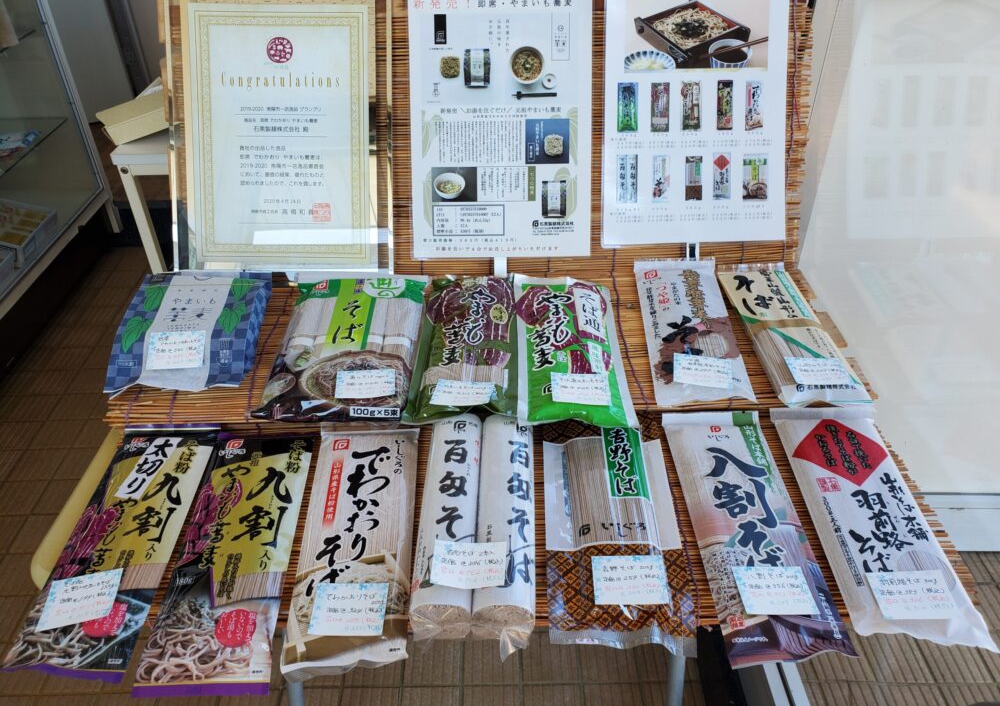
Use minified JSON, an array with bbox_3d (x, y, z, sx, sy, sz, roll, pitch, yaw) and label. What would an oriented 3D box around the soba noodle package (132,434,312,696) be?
[{"bbox_3d":[-0.210,0.155,0.606,0.092,0.025,0.256,-3,37,-3],"label":"soba noodle package"}]

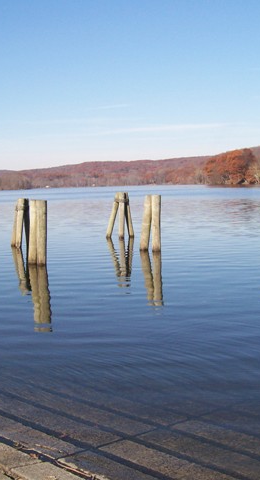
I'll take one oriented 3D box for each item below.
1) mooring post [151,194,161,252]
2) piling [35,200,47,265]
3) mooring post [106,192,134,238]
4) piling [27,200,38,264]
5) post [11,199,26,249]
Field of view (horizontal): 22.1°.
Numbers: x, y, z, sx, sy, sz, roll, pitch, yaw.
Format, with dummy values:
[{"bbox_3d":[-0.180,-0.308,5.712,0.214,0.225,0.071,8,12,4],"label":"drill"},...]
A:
[{"bbox_3d":[0.812,-0.498,20.057,0.255,1.692,0.255,1,5,2],"label":"mooring post"},{"bbox_3d":[-2.303,-0.194,17.428,0.250,1.671,0.250,1,4,-8],"label":"piling"},{"bbox_3d":[-0.372,-0.957,25.747,1.030,1.739,0.850,-1,5,-1],"label":"mooring post"},{"bbox_3d":[-2.534,-0.198,17.476,0.245,1.683,0.245,1,4,-9],"label":"piling"},{"bbox_3d":[-3.819,-0.562,22.505,0.460,1.653,0.420,-2,5,-10],"label":"post"}]

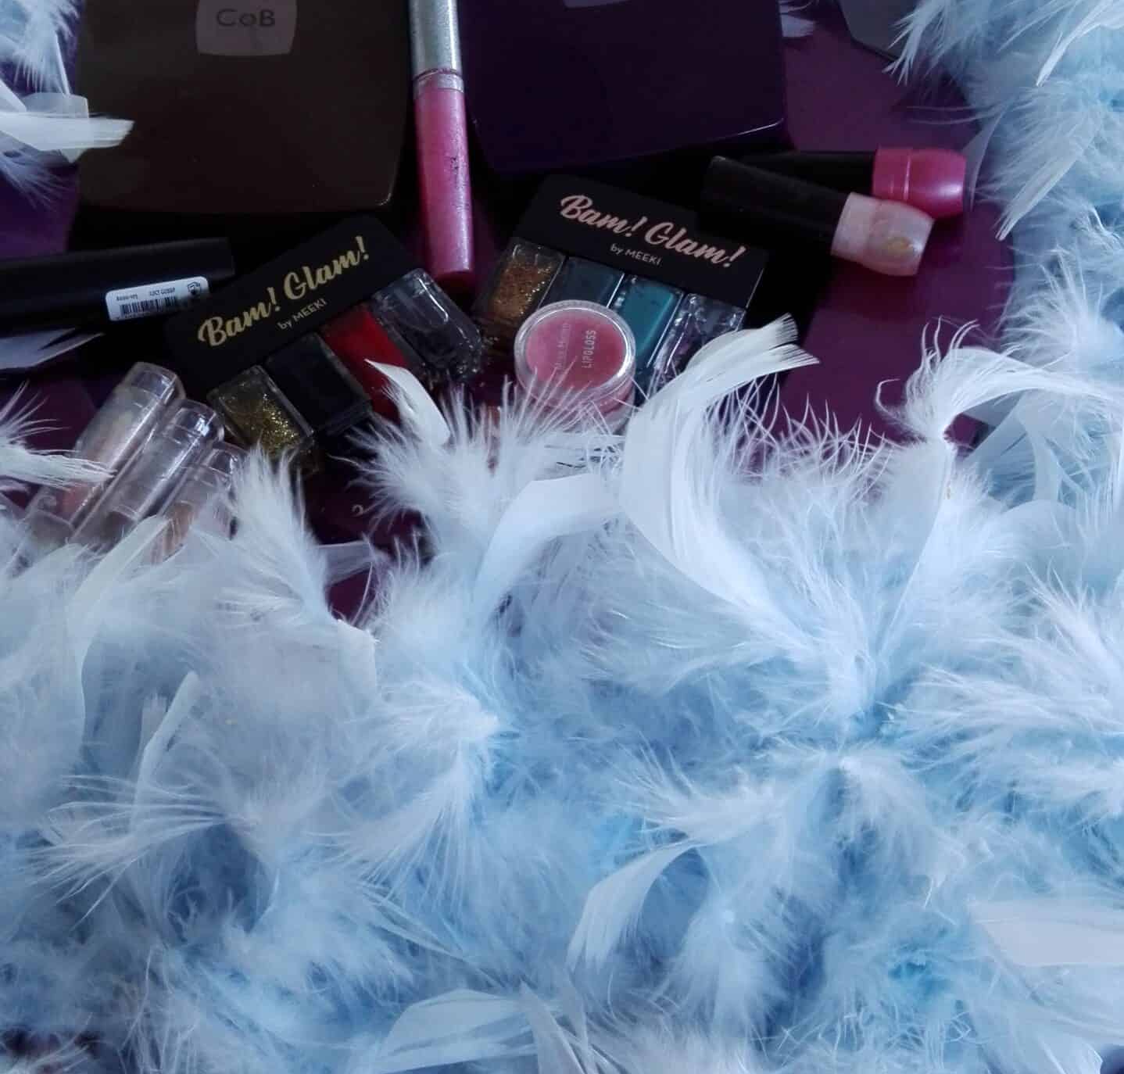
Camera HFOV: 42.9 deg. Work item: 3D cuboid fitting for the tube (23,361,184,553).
[{"bbox_3d":[-0.126,-0.017,0.384,0.015,0.015,0.067,25,65,12],"label":"tube"}]

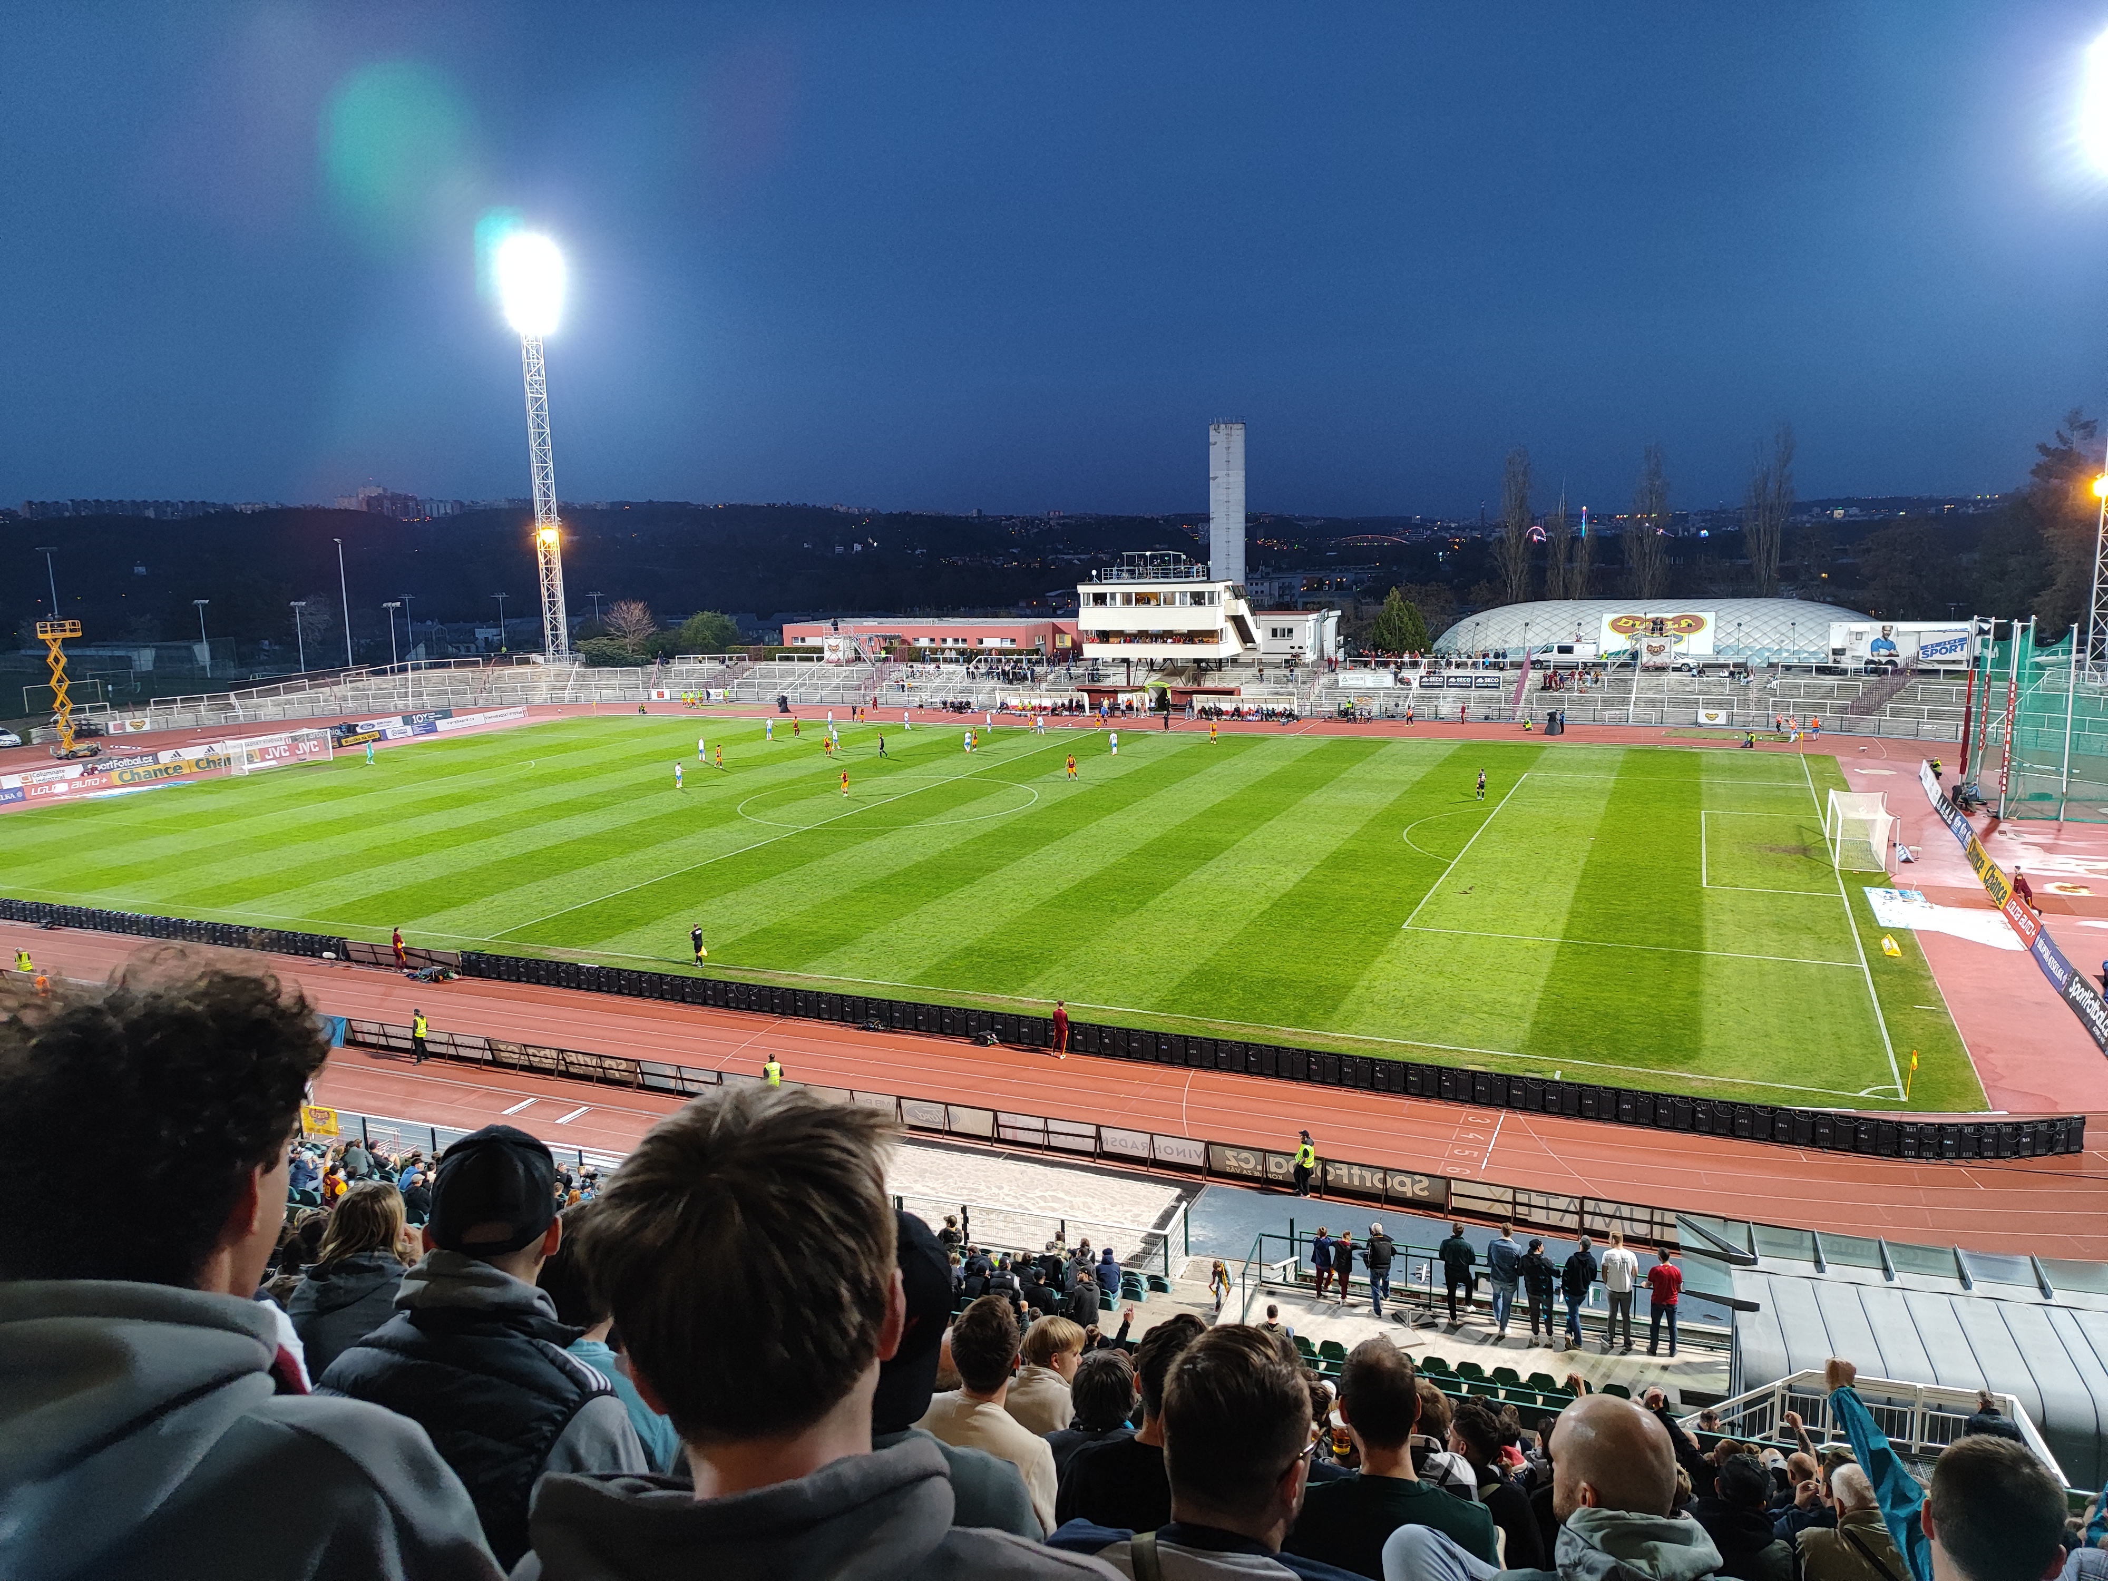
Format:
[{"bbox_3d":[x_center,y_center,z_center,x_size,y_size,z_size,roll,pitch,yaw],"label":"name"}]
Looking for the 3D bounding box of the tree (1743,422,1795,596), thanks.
[{"bbox_3d":[92.990,-32.950,190.750,6.270,29.350,6.270,3,11,26],"label":"tree"}]

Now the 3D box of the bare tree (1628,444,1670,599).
[{"bbox_3d":[78.700,-32.150,194.620,5.260,27.320,5.260,2,11,22],"label":"bare tree"}]

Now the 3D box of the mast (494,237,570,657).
[{"bbox_3d":[-60.720,-40.000,173.080,7.390,49.180,3.040,-6,11,-25],"label":"mast"}]

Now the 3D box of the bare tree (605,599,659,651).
[{"bbox_3d":[-52.310,-20.080,180.040,6.480,7.080,6.270,-4,10,-16],"label":"bare tree"}]

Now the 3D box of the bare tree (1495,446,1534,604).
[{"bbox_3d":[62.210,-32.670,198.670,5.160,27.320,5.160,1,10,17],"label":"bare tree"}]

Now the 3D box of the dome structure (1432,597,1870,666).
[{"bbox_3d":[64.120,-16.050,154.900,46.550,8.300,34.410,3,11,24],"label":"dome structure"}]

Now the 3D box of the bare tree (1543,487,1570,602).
[{"bbox_3d":[67.090,-29.430,196.210,3.950,22.260,3.950,2,10,19],"label":"bare tree"}]

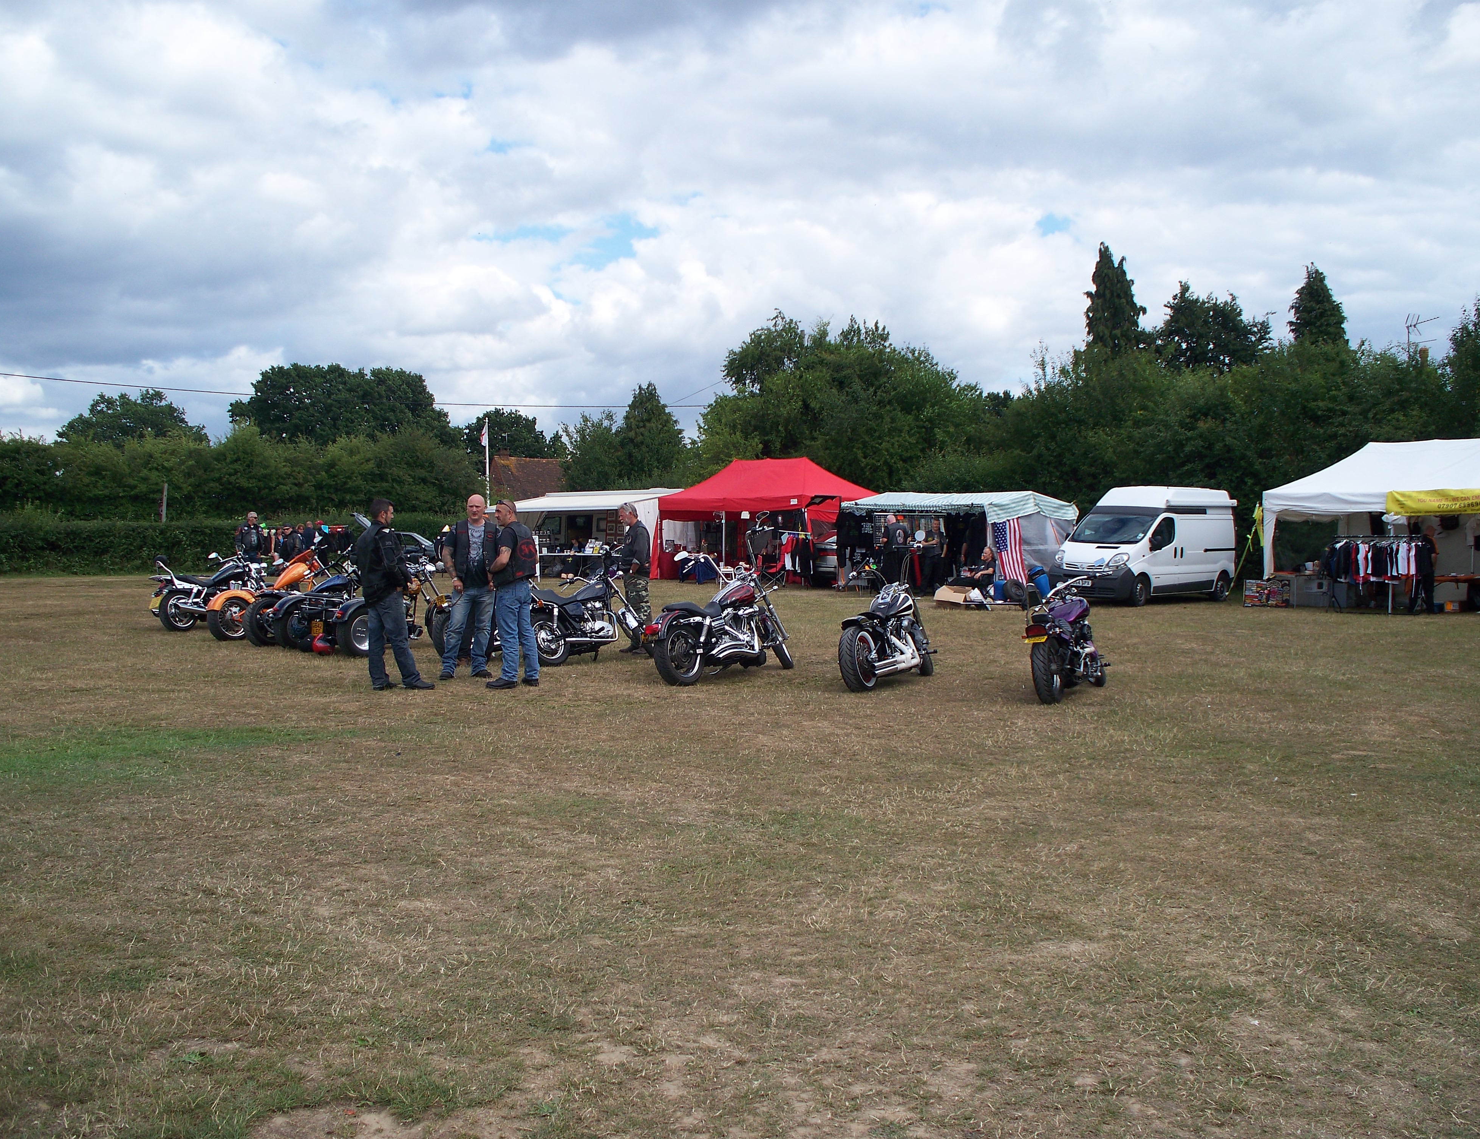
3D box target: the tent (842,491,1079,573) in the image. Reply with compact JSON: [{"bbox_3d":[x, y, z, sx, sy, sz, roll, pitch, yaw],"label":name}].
[{"bbox_3d":[5.200,-0.657,37.596,3.200,2.270,4.400,-1,2,-41],"label":"tent"}]

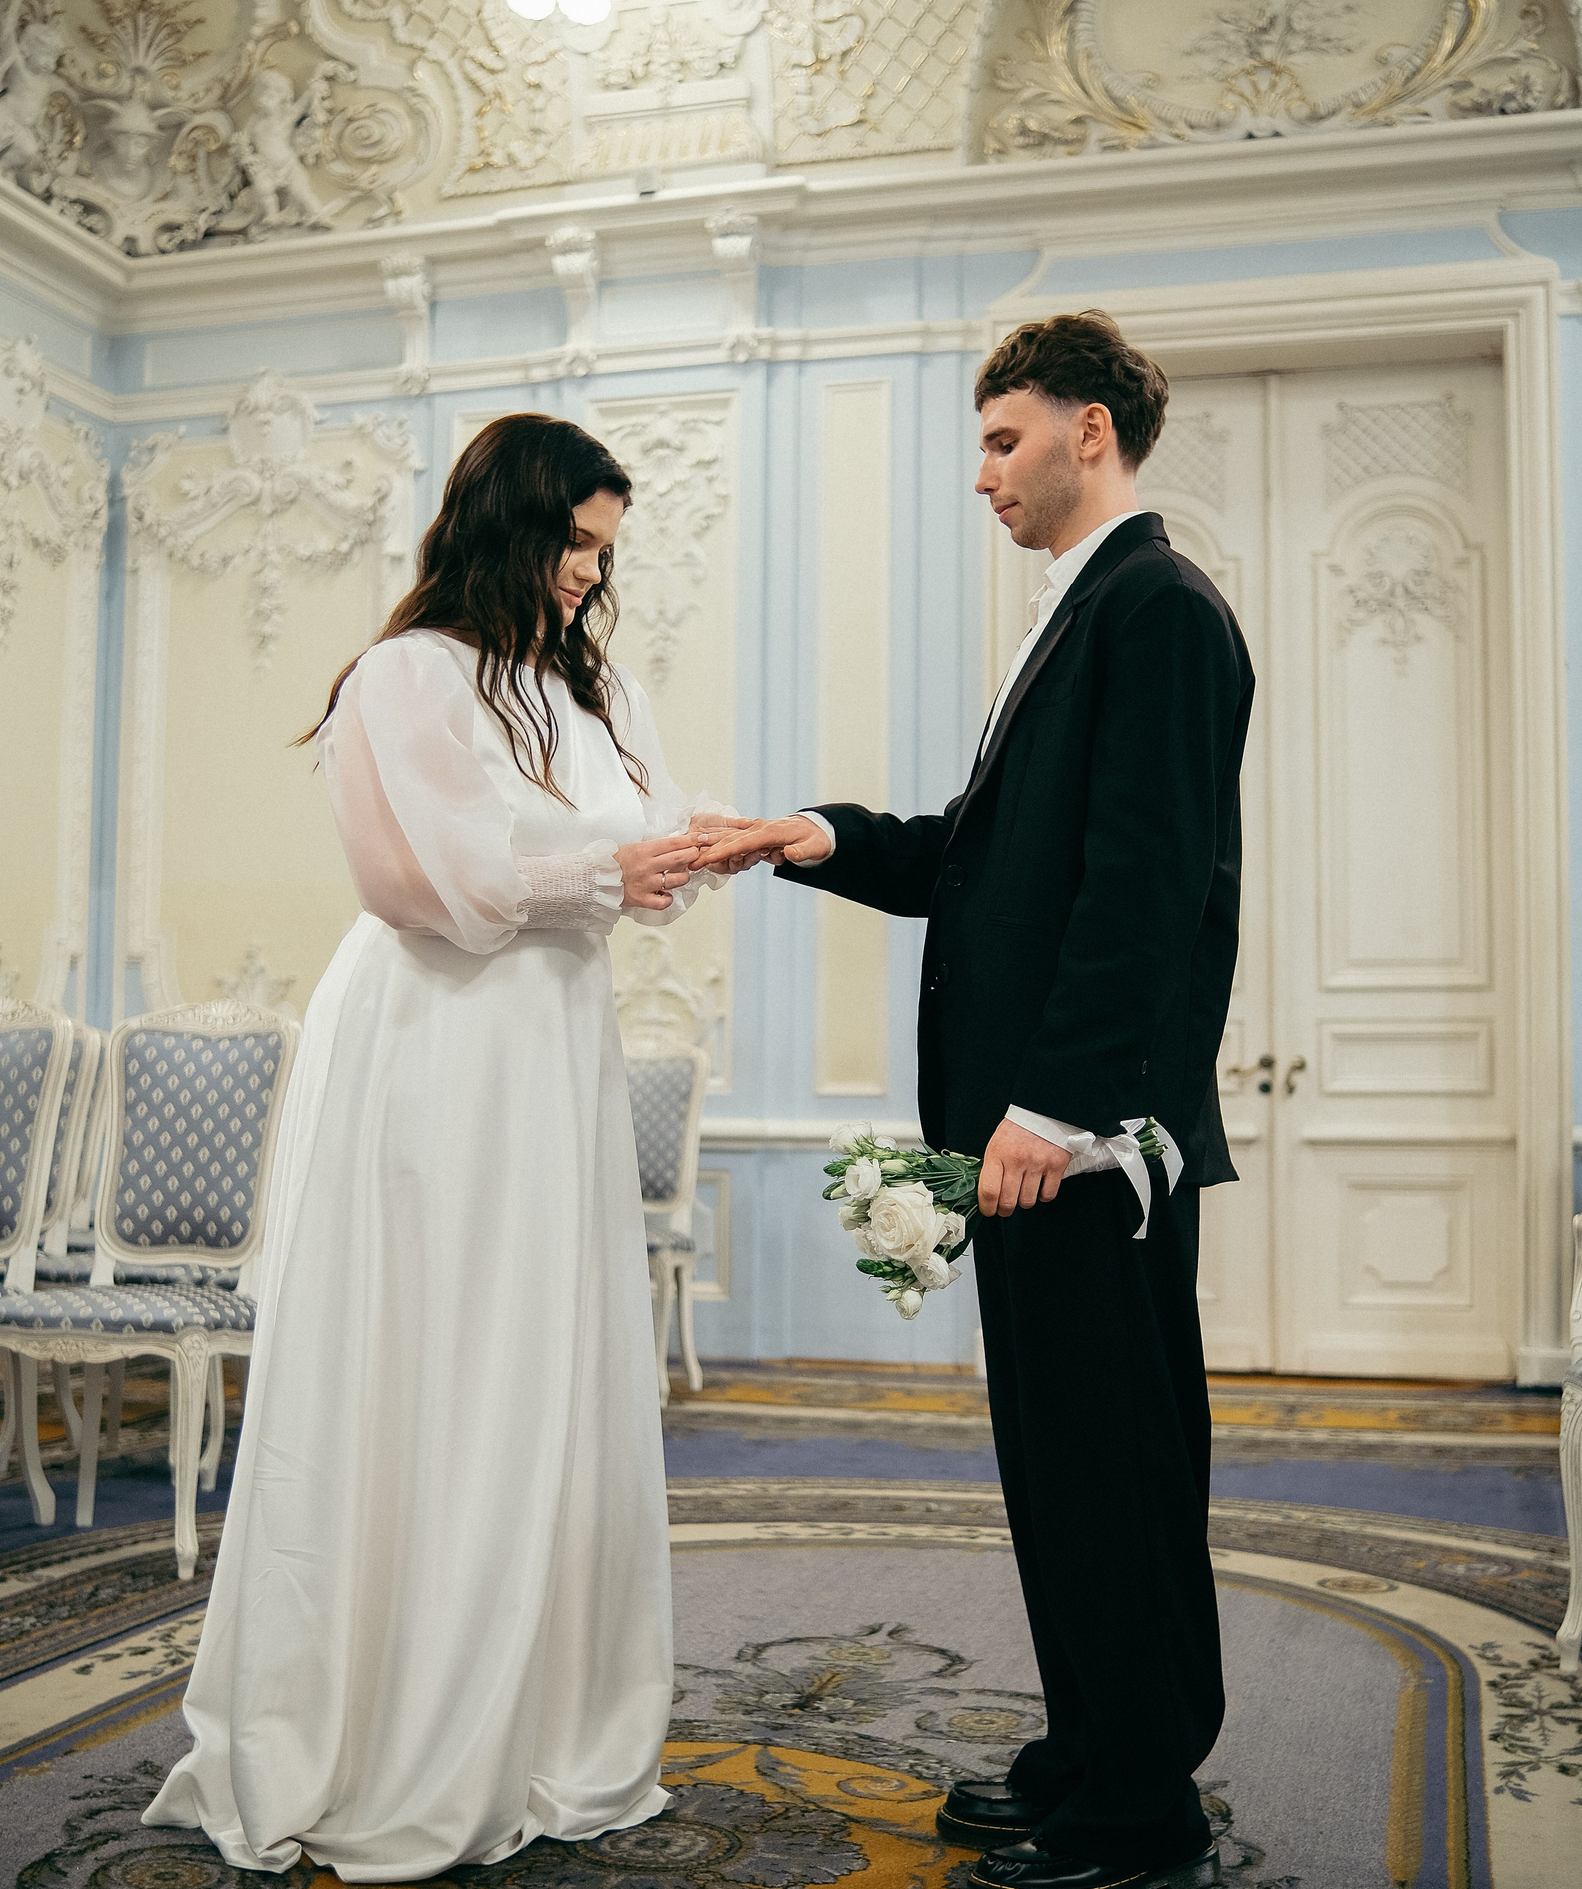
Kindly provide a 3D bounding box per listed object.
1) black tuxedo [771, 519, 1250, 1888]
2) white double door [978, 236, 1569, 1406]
[{"bbox_3d":[0.264,0.253,2.689,0.560,1.530,0.530,1,-4,-10],"label":"black tuxedo"},{"bbox_3d":[1.633,-0.423,7.832,1.898,3.720,0.220,-1,-4,16],"label":"white double door"}]

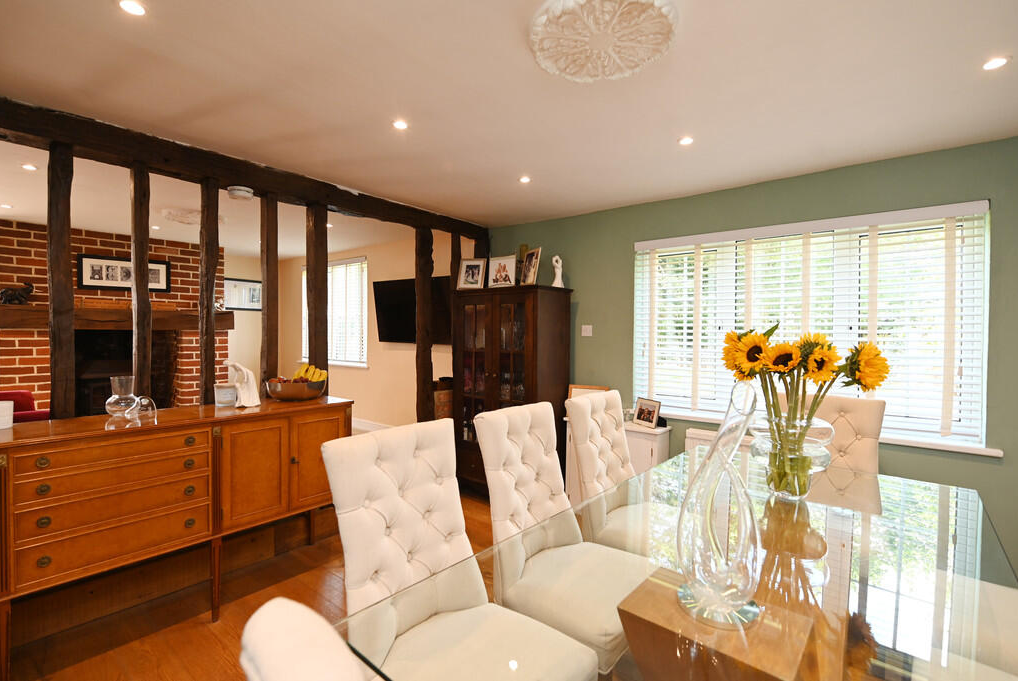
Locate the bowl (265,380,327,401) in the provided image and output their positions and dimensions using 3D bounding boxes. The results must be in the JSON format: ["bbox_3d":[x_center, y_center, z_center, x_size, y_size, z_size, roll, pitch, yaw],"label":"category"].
[{"bbox_3d":[-1.238,0.286,2.650,0.310,0.105,0.310,0,1,-25],"label":"bowl"}]

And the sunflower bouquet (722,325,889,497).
[{"bbox_3d":[1.066,0.240,1.640,0.490,0.600,0.400,1,1,33],"label":"sunflower bouquet"}]

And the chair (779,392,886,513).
[{"bbox_3d":[1.353,0.788,1.991,0.480,1.020,0.605,1,1,41],"label":"chair"}]

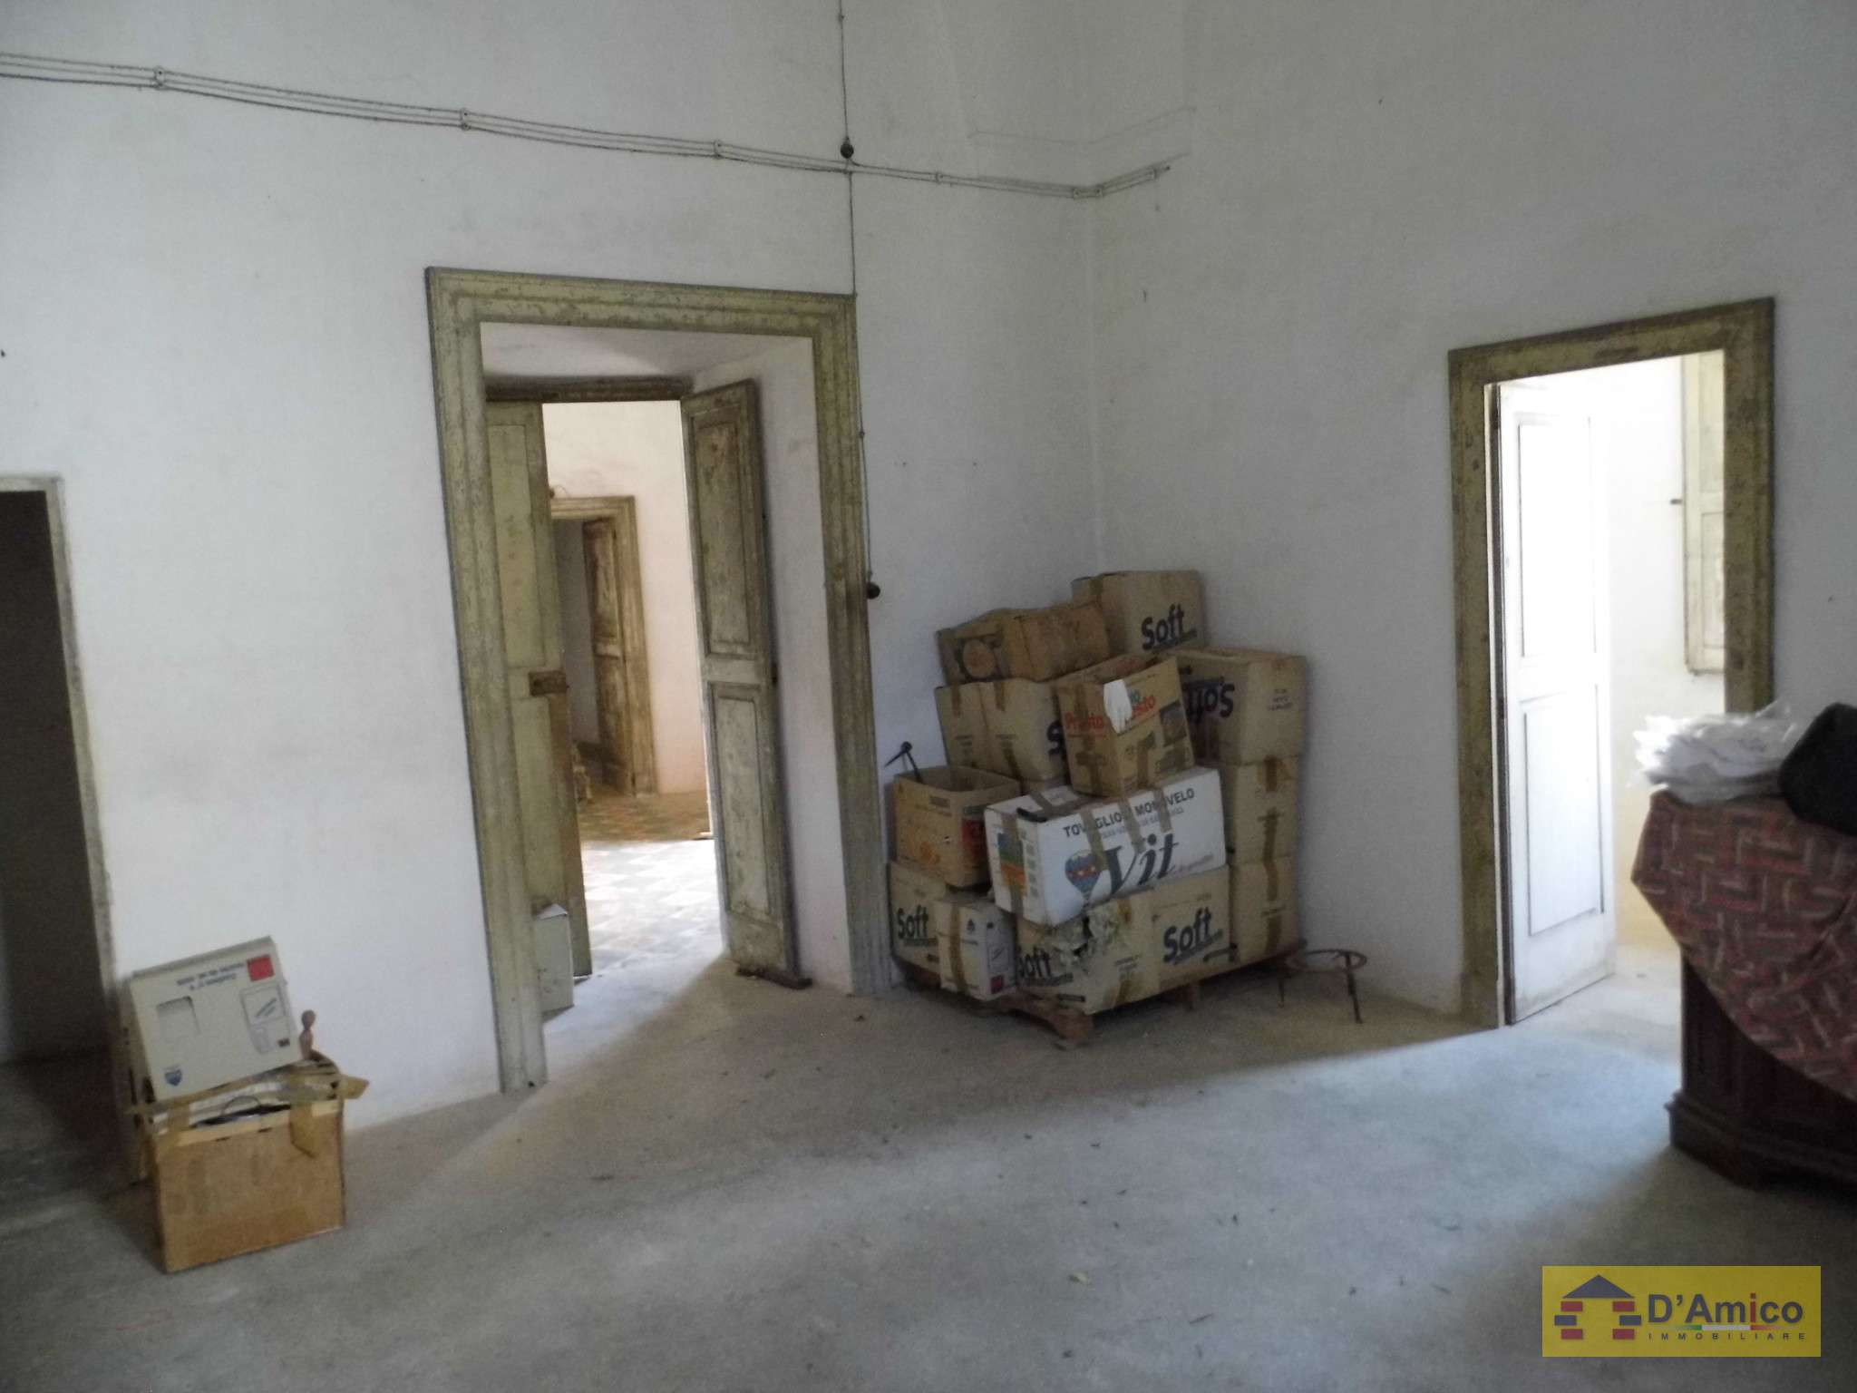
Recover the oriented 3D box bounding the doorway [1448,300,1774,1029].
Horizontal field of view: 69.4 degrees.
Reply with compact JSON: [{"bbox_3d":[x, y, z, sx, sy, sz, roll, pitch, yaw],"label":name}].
[{"bbox_3d":[2.041,0.008,4.007,0.170,2.170,0.941,-7,7,-34],"label":"doorway"}]

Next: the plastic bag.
[{"bbox_3d":[2.031,0.135,3.435,0.370,0.200,0.280,0,6,29],"label":"plastic bag"}]

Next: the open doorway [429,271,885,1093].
[{"bbox_3d":[-0.867,-0.087,4.618,1.462,2.576,0.200,-7,7,-33],"label":"open doorway"}]

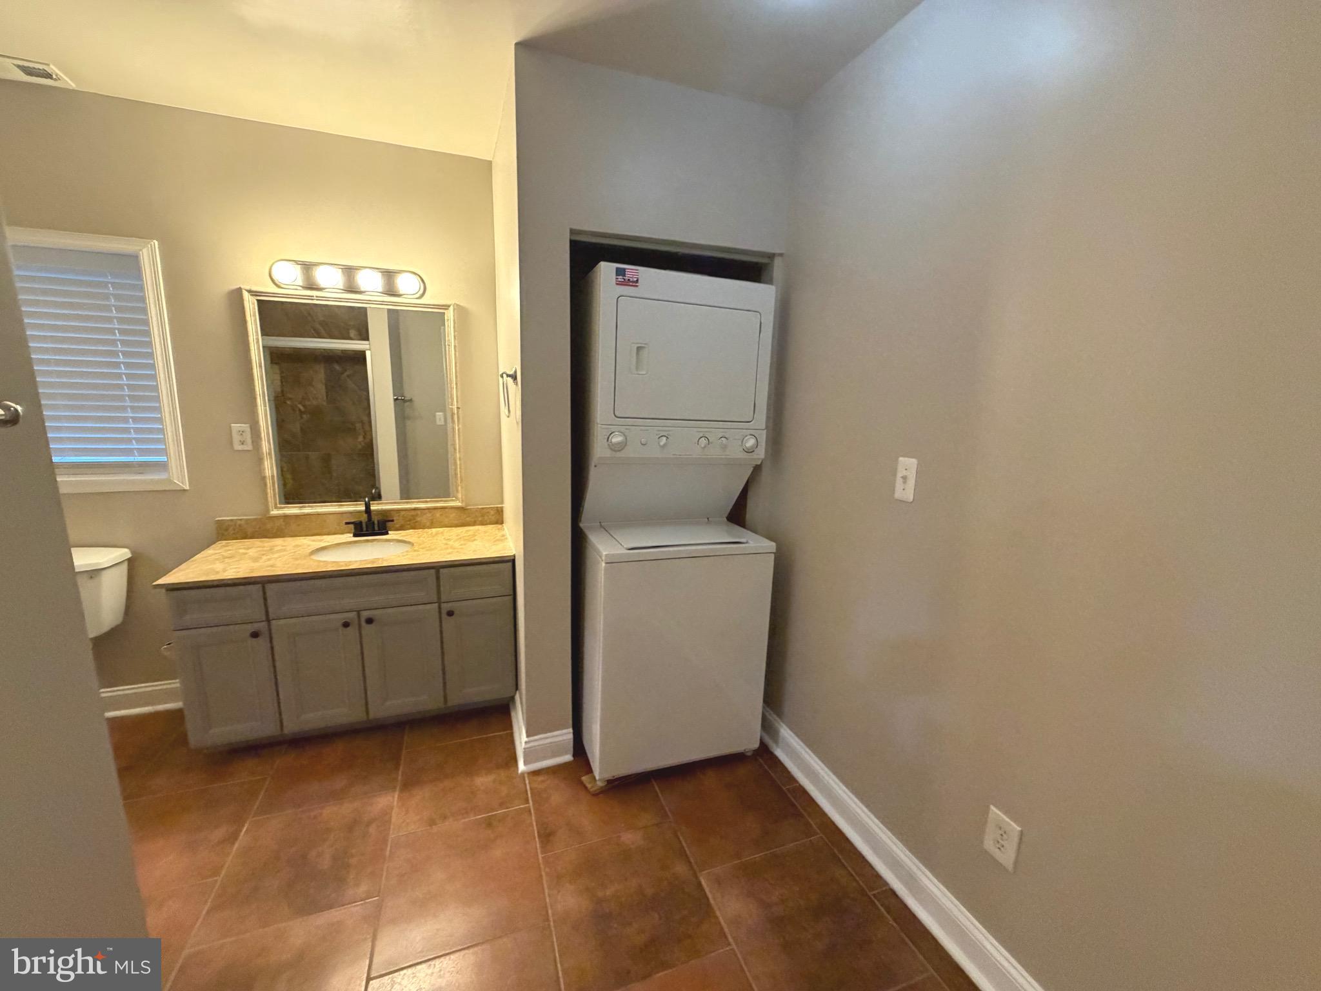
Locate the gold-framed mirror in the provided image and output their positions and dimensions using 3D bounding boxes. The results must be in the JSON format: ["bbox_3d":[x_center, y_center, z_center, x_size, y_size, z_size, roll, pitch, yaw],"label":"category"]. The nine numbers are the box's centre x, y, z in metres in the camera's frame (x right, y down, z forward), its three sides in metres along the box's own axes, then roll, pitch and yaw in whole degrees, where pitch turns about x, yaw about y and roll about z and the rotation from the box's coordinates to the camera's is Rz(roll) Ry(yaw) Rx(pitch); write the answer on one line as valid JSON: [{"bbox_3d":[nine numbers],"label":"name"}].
[{"bbox_3d":[-1.357,-0.401,2.443,0.825,0.964,0.031,-2,12,-20],"label":"gold-framed mirror"}]

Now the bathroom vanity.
[{"bbox_3d":[-1.295,0.595,2.386,1.213,0.748,0.553,-2,12,-20],"label":"bathroom vanity"}]

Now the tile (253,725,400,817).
[{"bbox_3d":[-1.260,1.059,2.103,0.457,0.010,0.457,-2,12,-20],"label":"tile"}]

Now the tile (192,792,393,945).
[{"bbox_3d":[-1.104,1.143,1.684,0.459,0.012,0.453,-2,12,-20],"label":"tile"}]

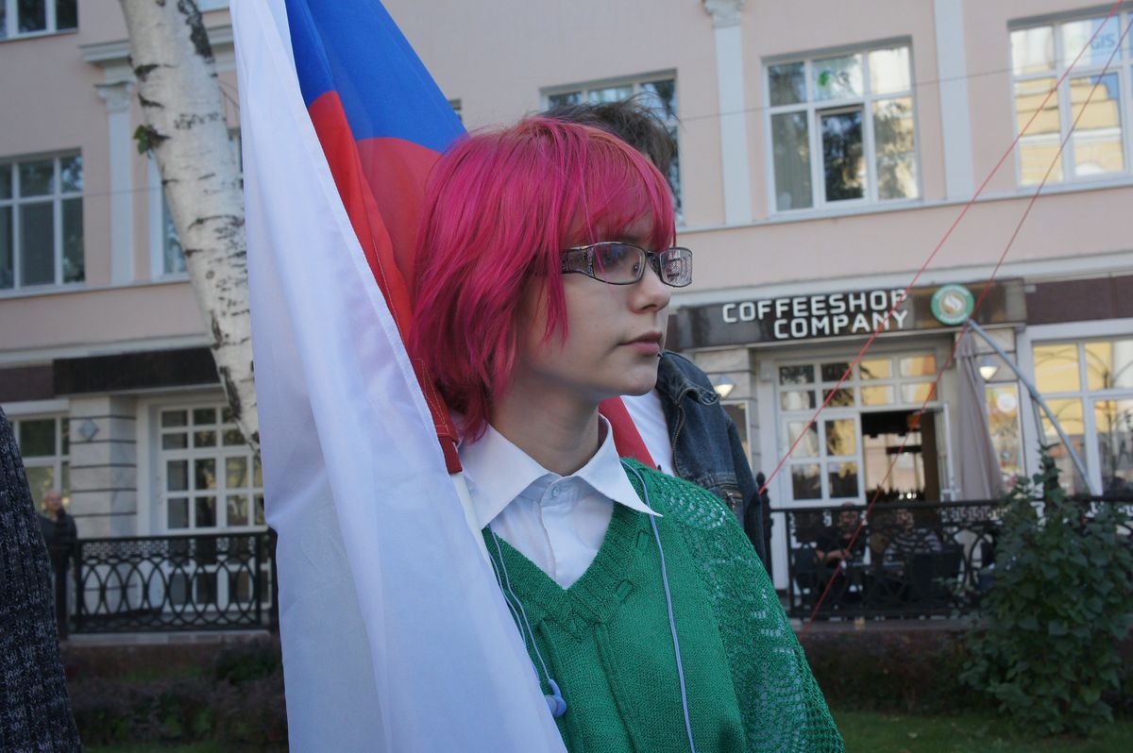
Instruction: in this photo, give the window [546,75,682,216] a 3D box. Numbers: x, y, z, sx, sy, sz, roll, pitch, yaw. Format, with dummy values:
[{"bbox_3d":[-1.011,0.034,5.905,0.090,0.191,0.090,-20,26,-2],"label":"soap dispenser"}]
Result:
[{"bbox_3d":[0.583,-2.850,16.347,1.796,1.937,0.200,-4,-6,15],"label":"window"}]

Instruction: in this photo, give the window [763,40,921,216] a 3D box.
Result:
[{"bbox_3d":[3.403,-3.052,15.570,1.788,1.937,0.200,-4,-6,15],"label":"window"}]

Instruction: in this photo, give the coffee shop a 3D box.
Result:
[{"bbox_3d":[3.553,0.809,15.347,4.013,3.488,1.100,-4,-6,15],"label":"coffee shop"}]

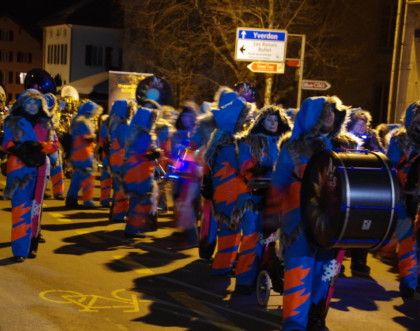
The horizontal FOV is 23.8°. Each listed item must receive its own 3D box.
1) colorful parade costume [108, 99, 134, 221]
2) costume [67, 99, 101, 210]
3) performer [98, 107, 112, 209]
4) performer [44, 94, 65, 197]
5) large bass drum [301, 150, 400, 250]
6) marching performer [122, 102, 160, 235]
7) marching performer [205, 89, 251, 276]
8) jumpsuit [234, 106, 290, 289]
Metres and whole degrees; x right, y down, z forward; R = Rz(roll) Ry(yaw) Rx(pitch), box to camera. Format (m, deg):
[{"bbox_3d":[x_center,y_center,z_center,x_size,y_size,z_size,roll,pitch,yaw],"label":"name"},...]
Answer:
[{"bbox_3d":[-1.301,-0.087,14.500,0.470,1.750,0.550,2,4,-16],"label":"colorful parade costume"},{"bbox_3d":[-2.096,-0.197,16.400,0.500,1.730,0.540,3,4,-6],"label":"costume"},{"bbox_3d":[-1.674,-0.163,16.300,0.460,1.680,0.540,3,4,-6],"label":"performer"},{"bbox_3d":[-2.636,-0.318,16.700,0.450,1.780,0.550,4,4,5],"label":"performer"},{"bbox_3d":[0.989,0.244,7.050,0.440,0.670,0.670,2,4,-21],"label":"large bass drum"},{"bbox_3d":[-0.879,0.090,12.800,0.450,1.700,0.550,2,4,-21],"label":"marching performer"},{"bbox_3d":[0.182,0.172,9.800,0.420,1.820,0.540,1,4,-30],"label":"marching performer"},{"bbox_3d":[0.489,0.308,9.300,0.540,1.750,0.420,2,4,-20],"label":"jumpsuit"}]

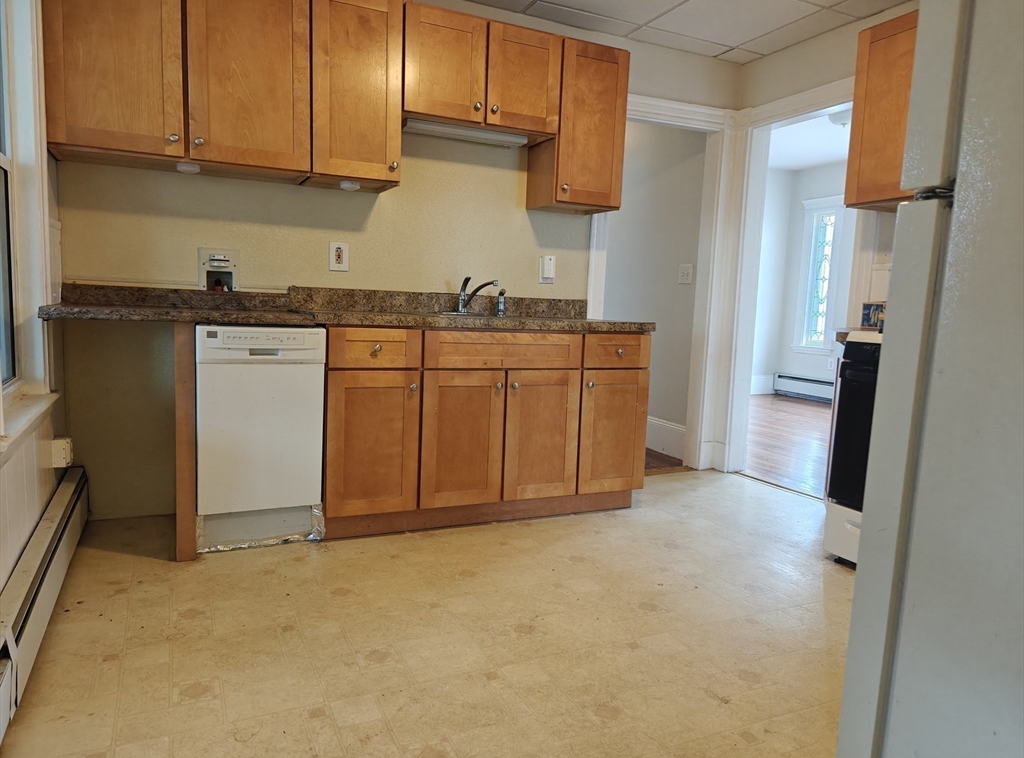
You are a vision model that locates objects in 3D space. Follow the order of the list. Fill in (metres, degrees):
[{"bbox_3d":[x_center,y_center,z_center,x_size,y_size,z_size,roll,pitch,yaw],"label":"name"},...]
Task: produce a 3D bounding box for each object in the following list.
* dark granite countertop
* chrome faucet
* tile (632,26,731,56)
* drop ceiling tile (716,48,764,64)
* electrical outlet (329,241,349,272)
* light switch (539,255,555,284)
[{"bbox_3d":[-0.573,-0.320,3.023,2.480,0.142,0.655,-1,8,-25],"label":"dark granite countertop"},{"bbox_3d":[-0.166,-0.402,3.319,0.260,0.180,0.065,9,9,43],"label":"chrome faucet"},{"bbox_3d":[0.939,-1.873,3.772,0.605,0.018,0.168,-1,8,-25],"label":"tile"},{"bbox_3d":[1.325,-1.879,3.948,0.215,0.018,0.168,-1,8,-25],"label":"drop ceiling tile"},{"bbox_3d":[-0.819,-0.578,3.231,0.088,0.130,0.010,-1,8,-25],"label":"electrical outlet"},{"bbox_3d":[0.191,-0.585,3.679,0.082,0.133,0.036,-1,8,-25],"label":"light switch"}]

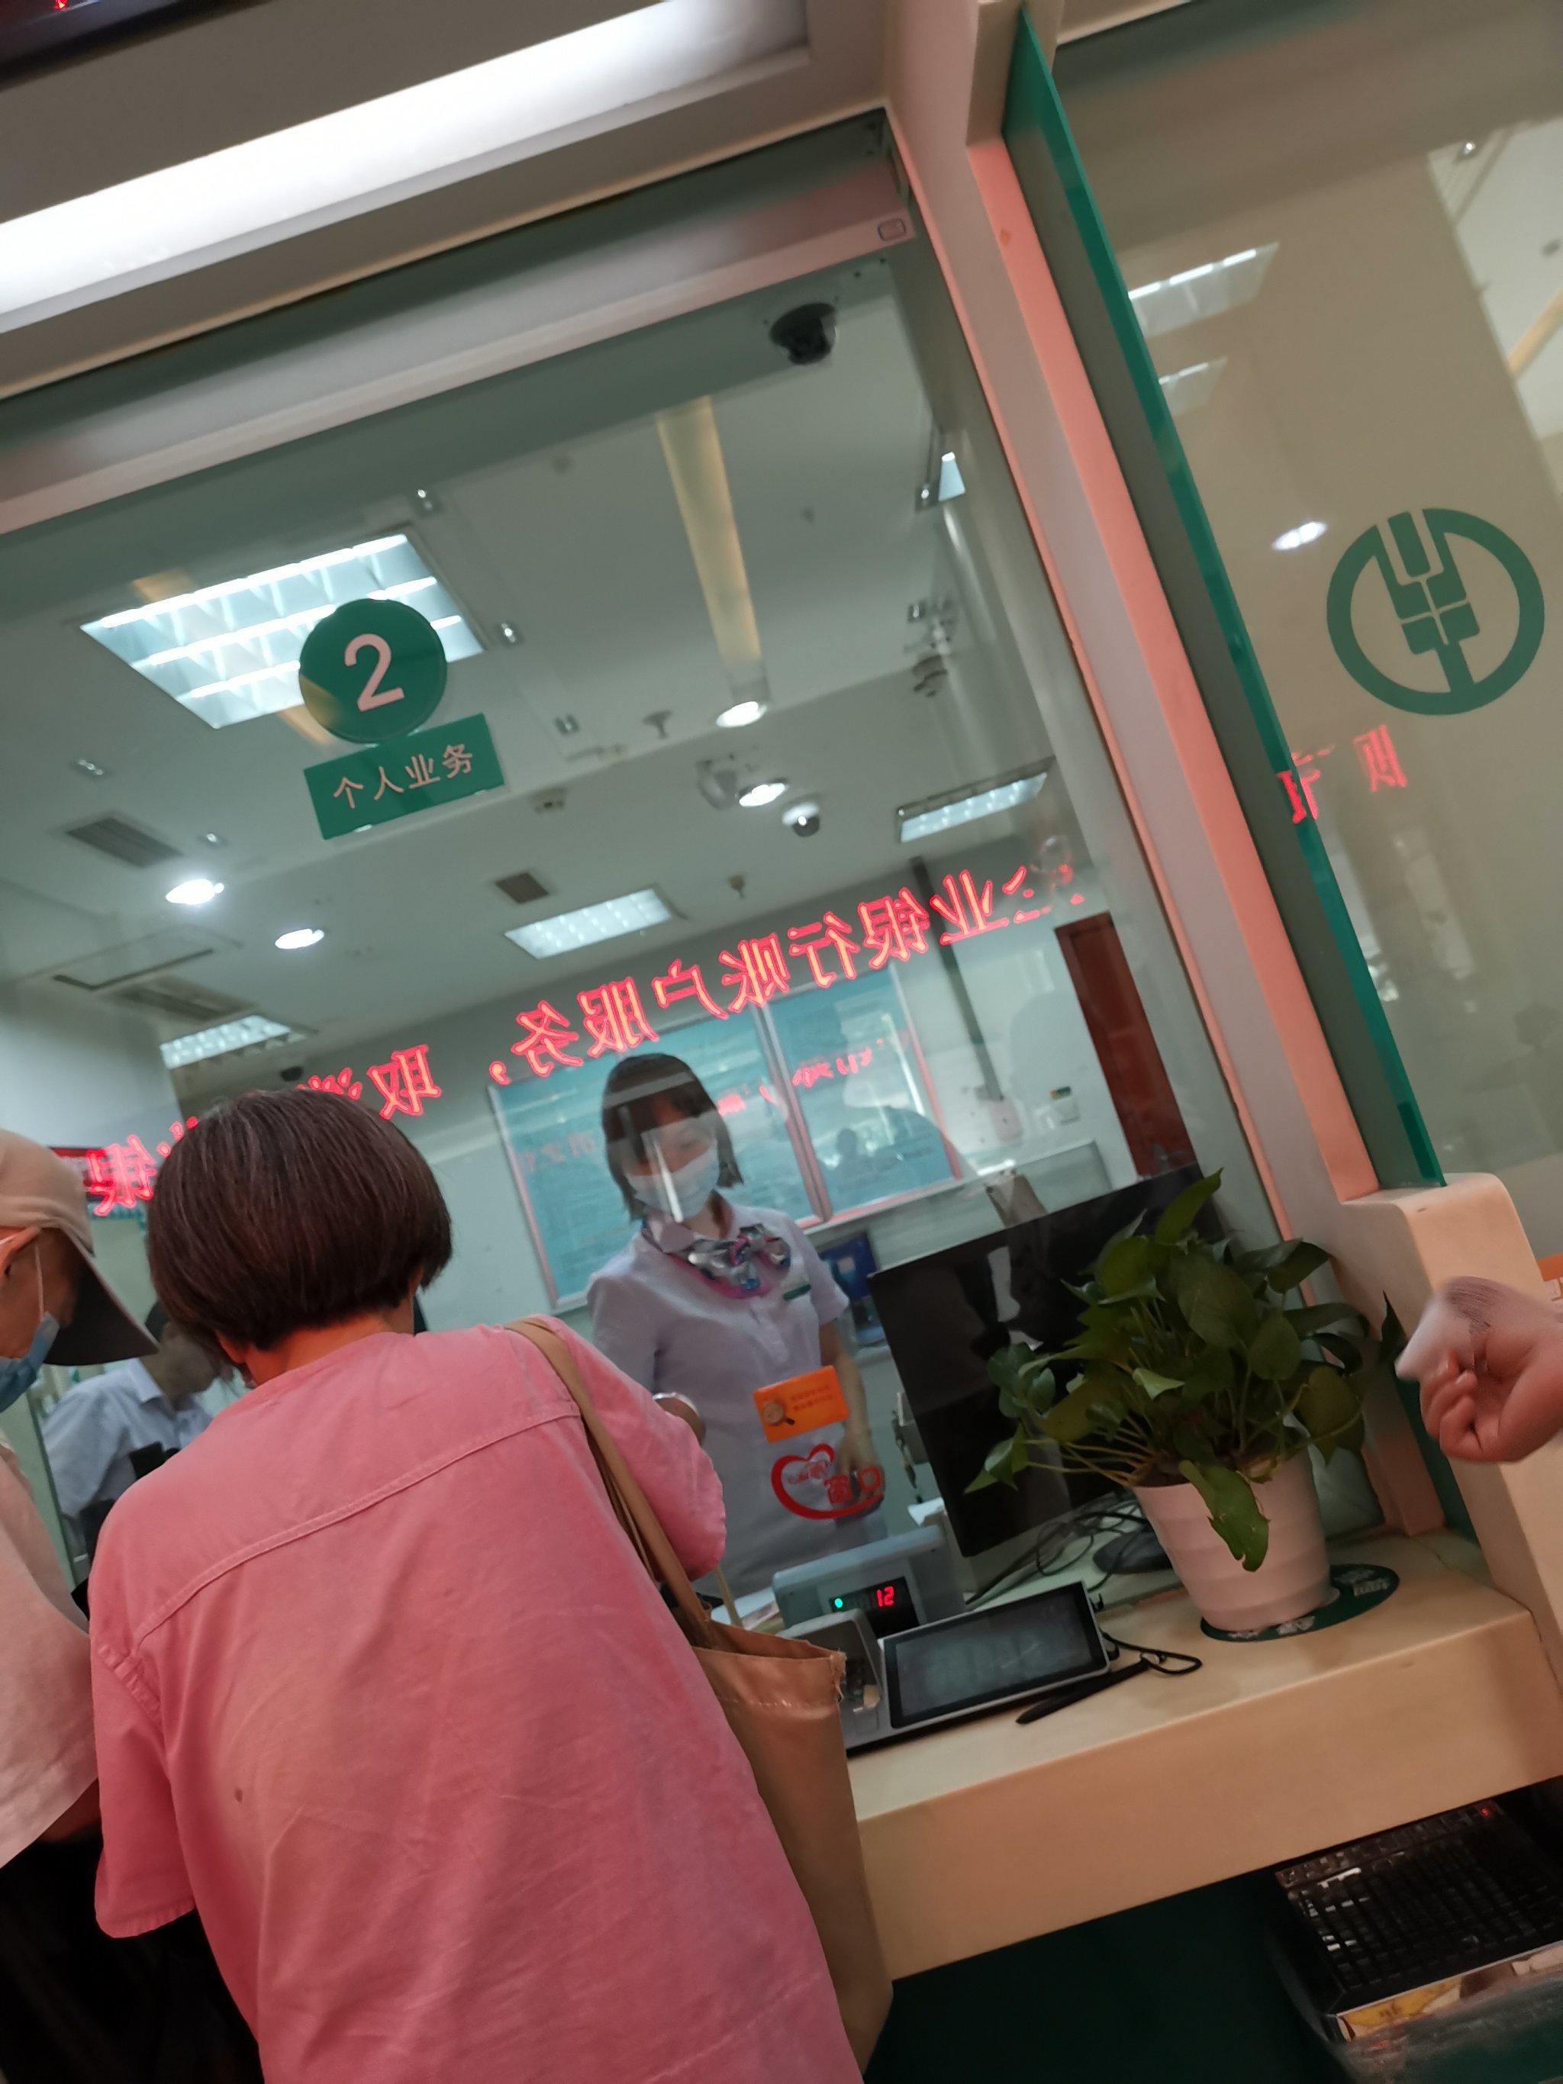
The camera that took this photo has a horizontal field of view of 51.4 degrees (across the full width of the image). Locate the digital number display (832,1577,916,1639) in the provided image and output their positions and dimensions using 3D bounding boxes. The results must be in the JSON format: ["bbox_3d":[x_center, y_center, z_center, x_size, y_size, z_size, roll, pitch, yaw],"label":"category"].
[{"bbox_3d":[0.103,0.627,1.788,0.088,0.055,0.020,-17,-7,1],"label":"digital number display"}]

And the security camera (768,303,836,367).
[{"bbox_3d":[0.034,-1.094,2.519,0.110,0.080,0.110,-17,-7,1],"label":"security camera"}]

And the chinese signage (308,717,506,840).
[{"bbox_3d":[-0.416,-0.293,1.800,0.208,0.084,0.010,-17,-7,1],"label":"chinese signage"}]

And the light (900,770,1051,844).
[{"bbox_3d":[0.725,-0.930,6.279,0.600,0.060,0.600,-17,-7,1],"label":"light"}]

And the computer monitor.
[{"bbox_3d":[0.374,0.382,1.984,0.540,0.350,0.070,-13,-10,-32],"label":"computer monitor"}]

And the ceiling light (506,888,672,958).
[{"bbox_3d":[-0.740,-0.473,6.321,0.600,0.060,0.600,-17,-7,1],"label":"ceiling light"}]

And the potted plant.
[{"bbox_3d":[0.382,0.347,1.512,0.420,0.410,0.350,-17,-7,1],"label":"potted plant"}]

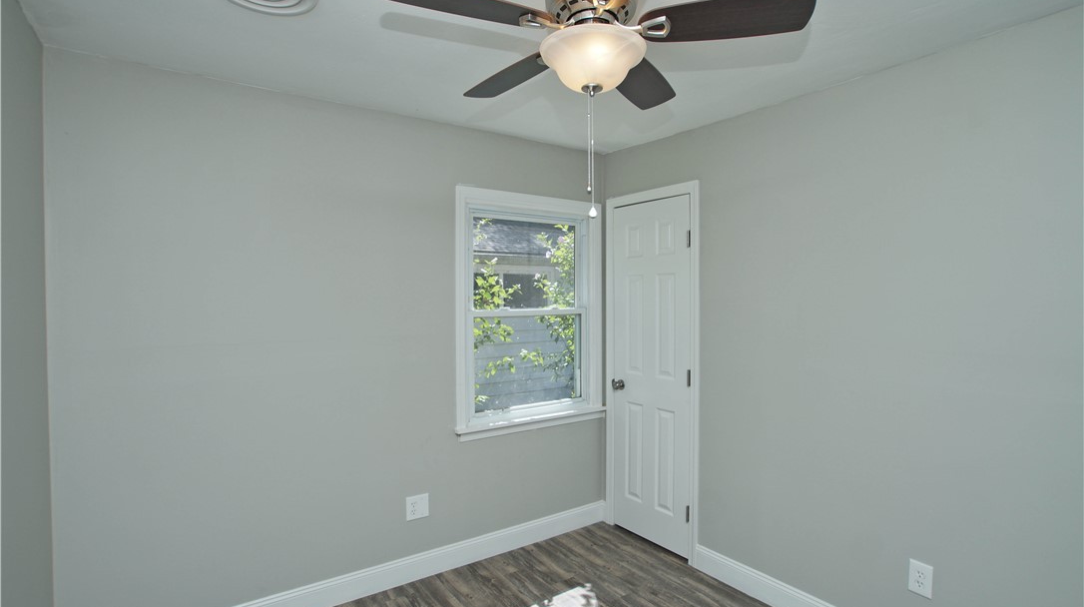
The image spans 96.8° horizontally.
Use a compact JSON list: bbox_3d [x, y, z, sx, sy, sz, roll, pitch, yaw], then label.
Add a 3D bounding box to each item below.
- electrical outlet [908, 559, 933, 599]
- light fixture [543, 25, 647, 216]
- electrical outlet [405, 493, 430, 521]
[{"bbox_3d":[1.441,1.050,1.832,0.011,0.119,0.072,-1,1,-39],"label":"electrical outlet"},{"bbox_3d":[0.142,-0.466,1.321,0.295,0.462,0.295,0,1,0],"label":"light fixture"},{"bbox_3d":[-0.635,1.048,2.474,0.115,0.119,0.011,-1,1,-32],"label":"electrical outlet"}]

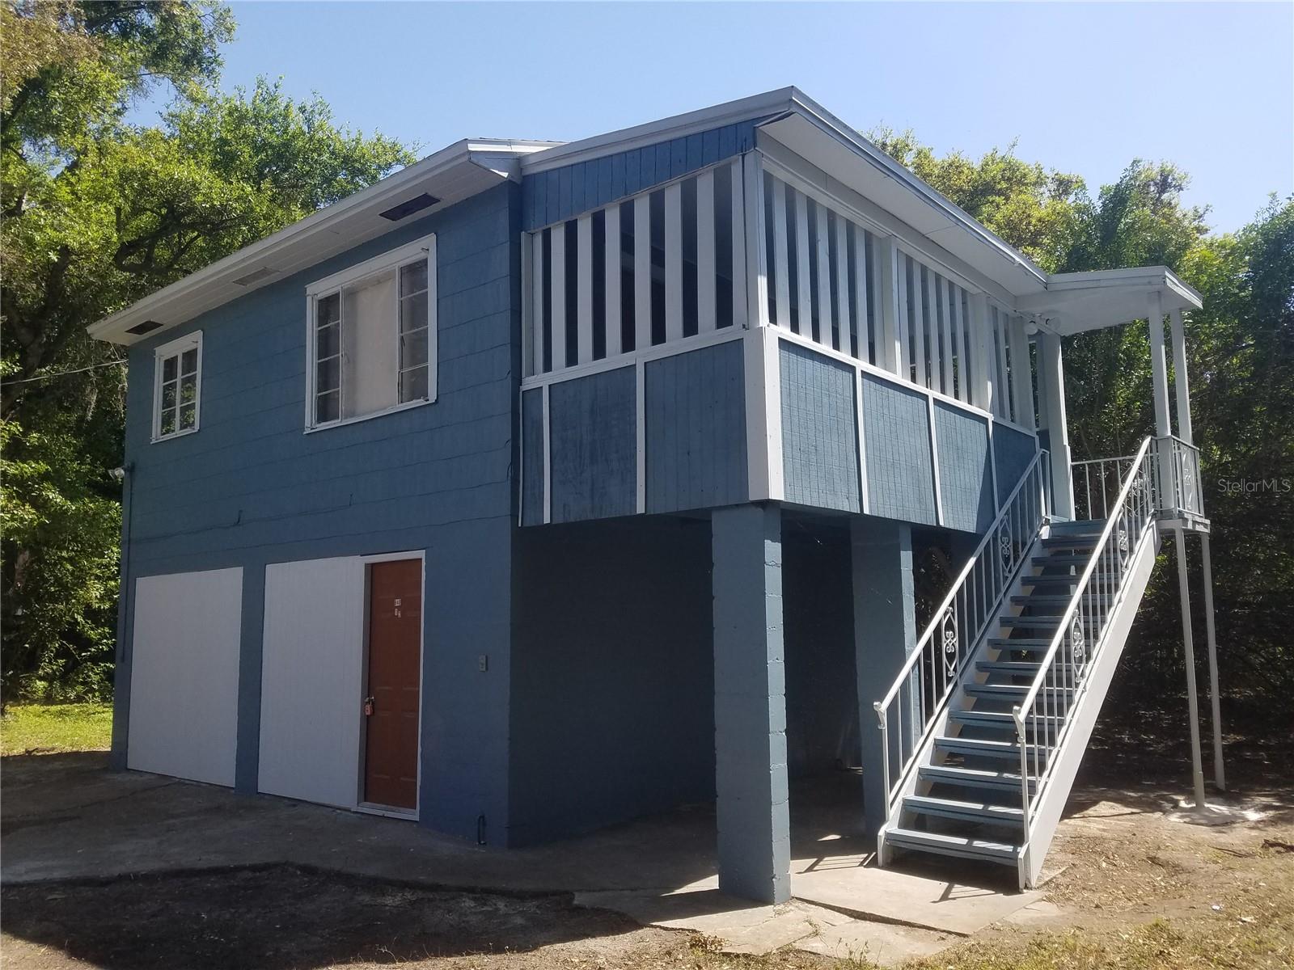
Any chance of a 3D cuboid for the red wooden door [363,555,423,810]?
[{"bbox_3d":[-2.127,1.684,8.282,0.824,2.051,0.065,-7,-10,40],"label":"red wooden door"}]

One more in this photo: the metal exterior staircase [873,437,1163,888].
[{"bbox_3d":[3.176,1.027,7.842,1.013,3.327,4.091,-7,-10,40],"label":"metal exterior staircase"}]

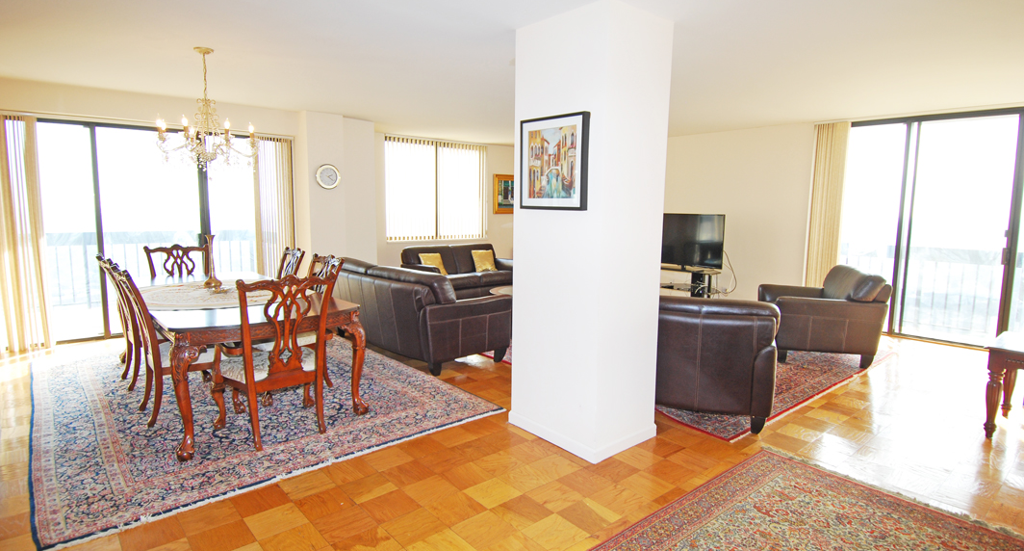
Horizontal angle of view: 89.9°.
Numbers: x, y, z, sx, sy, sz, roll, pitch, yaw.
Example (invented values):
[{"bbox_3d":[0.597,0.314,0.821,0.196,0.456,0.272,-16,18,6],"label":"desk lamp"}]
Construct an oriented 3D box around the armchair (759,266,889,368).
[{"bbox_3d":[3.096,0.381,5.254,0.960,0.860,1.030,2,6,12],"label":"armchair"}]

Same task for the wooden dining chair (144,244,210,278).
[{"bbox_3d":[-3.384,0.212,5.336,0.590,1.010,0.630,-5,8,-41],"label":"wooden dining chair"}]

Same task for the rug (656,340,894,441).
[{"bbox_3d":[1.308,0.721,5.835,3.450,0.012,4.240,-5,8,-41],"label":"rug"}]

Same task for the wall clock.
[{"bbox_3d":[-2.224,-1.206,6.222,0.310,0.315,0.050,-5,8,-41],"label":"wall clock"}]

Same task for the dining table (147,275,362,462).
[{"bbox_3d":[-2.257,0.497,4.061,1.130,0.745,2.630,-5,8,-41],"label":"dining table"}]

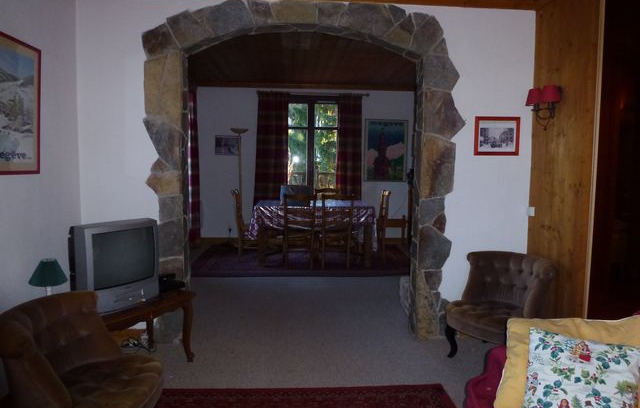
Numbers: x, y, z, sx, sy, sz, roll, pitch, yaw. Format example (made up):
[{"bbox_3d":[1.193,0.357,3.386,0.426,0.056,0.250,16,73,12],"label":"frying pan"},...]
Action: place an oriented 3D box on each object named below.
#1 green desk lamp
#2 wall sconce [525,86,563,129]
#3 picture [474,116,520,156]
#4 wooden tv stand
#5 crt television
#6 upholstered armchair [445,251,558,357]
[{"bbox_3d":[-1.431,0.451,2.344,0.190,0.320,0.190,0,4,-3],"label":"green desk lamp"},{"bbox_3d":[1.475,-0.627,2.948,0.160,0.300,0.270,0,4,-3],"label":"wall sconce"},{"bbox_3d":[1.296,-0.492,3.231,0.345,0.281,0.020,0,5,-4],"label":"picture"},{"bbox_3d":[-1.199,0.818,2.654,0.460,0.435,0.800,3,5,30],"label":"wooden tv stand"},{"bbox_3d":[-1.331,0.353,2.695,0.450,0.495,0.475,3,5,30],"label":"crt television"},{"bbox_3d":[1.206,0.678,2.958,0.650,0.690,0.620,-3,6,-44],"label":"upholstered armchair"}]

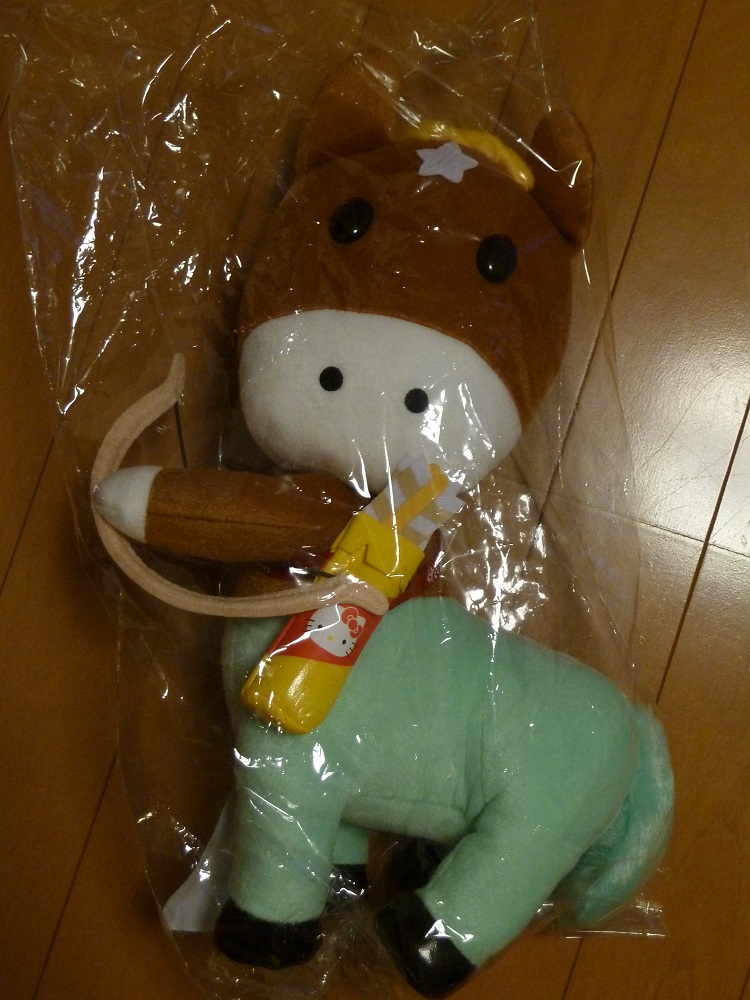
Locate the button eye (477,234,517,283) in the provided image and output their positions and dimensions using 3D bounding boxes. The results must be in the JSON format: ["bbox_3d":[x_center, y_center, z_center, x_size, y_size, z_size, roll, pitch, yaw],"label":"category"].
[{"bbox_3d":[0.049,-0.098,0.560,0.017,0.009,0.020,6,78,-13],"label":"button eye"}]

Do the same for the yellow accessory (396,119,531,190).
[{"bbox_3d":[0.039,-0.149,0.597,0.060,0.017,0.020,19,96,1],"label":"yellow accessory"}]

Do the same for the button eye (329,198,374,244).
[{"bbox_3d":[-0.009,-0.113,0.560,0.017,0.009,0.020,25,78,13],"label":"button eye"}]

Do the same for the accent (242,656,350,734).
[{"bbox_3d":[-0.031,0.076,0.550,0.033,0.019,0.033,31,92,-4],"label":"accent"}]

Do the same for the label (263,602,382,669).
[{"bbox_3d":[-0.020,0.053,0.547,0.033,0.009,0.036,31,92,-4],"label":"label"}]

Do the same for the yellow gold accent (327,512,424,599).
[{"bbox_3d":[-0.001,0.023,0.550,0.033,0.017,0.031,31,92,-4],"label":"yellow gold accent"}]

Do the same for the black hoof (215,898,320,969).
[{"bbox_3d":[-0.045,0.182,0.588,0.045,0.043,0.026,6,92,0],"label":"black hoof"}]

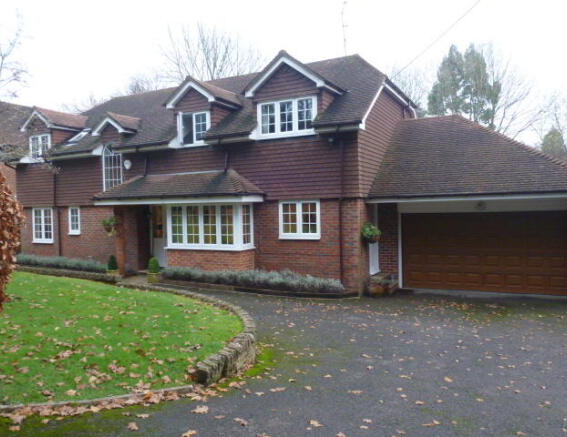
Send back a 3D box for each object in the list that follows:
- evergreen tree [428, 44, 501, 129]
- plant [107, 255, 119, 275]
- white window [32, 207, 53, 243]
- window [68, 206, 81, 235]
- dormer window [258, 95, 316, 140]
[{"bbox_3d":[15.932,-7.281,38.305,6.000,15.700,5.800,-1,2,26],"label":"evergreen tree"},{"bbox_3d":[-5.527,1.487,14.150,0.390,0.640,0.390,-1,2,26],"label":"plant"},{"bbox_3d":[-8.594,0.251,15.649,1.050,1.260,0.120,-1,0,25],"label":"white window"},{"bbox_3d":[-7.122,0.078,14.954,0.510,0.950,0.120,-1,0,25],"label":"window"},{"bbox_3d":[0.115,-2.672,11.700,1.750,1.040,0.200,-1,2,26],"label":"dormer window"}]

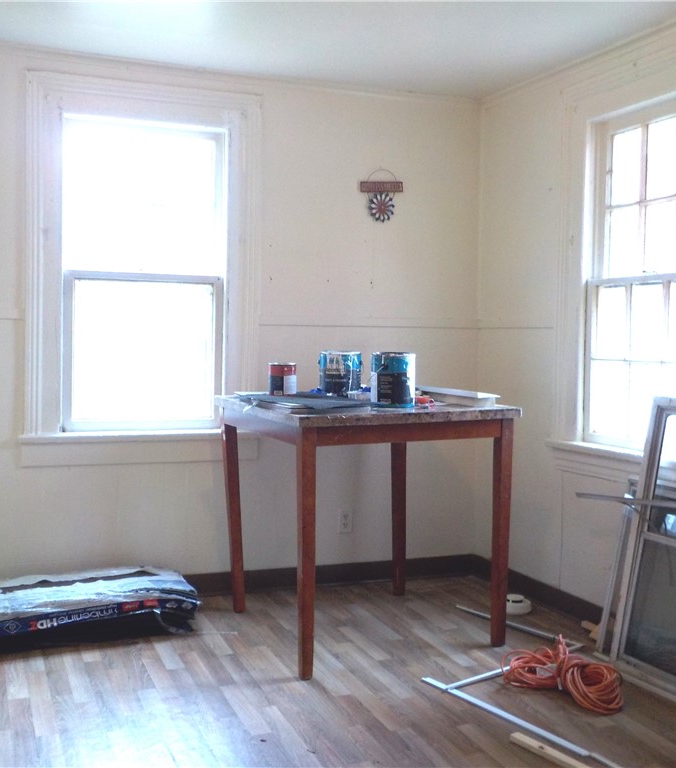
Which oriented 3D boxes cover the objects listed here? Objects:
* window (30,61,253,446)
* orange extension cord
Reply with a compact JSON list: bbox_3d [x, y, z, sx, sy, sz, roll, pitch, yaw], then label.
[{"bbox_3d":[-0.822,-0.505,3.814,0.985,1.545,0.110,0,3,-19],"label":"window"},{"bbox_3d":[0.754,0.964,3.003,0.410,0.130,0.280,2,3,31],"label":"orange extension cord"}]

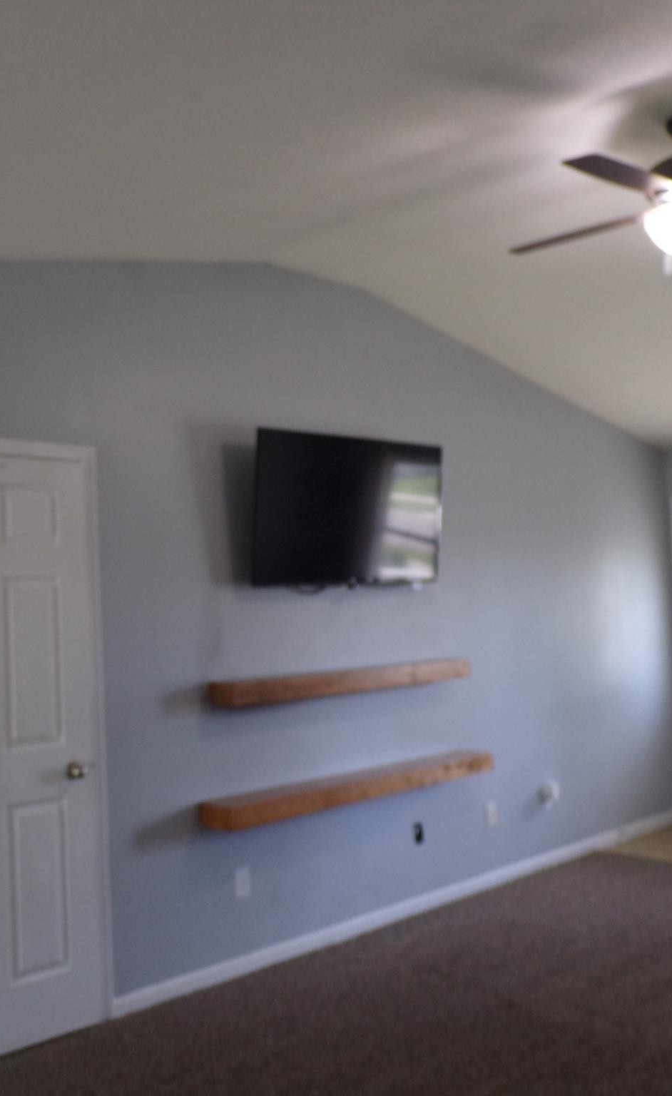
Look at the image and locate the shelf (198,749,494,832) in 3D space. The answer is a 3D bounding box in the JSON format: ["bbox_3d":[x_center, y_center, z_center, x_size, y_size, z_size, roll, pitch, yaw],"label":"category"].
[{"bbox_3d":[0.117,1.061,4.512,1.610,0.088,0.210,1,-6,-43],"label":"shelf"}]

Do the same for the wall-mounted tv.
[{"bbox_3d":[0.076,-0.162,4.539,1.125,0.655,0.060,1,2,-44],"label":"wall-mounted tv"}]

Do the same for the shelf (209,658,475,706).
[{"bbox_3d":[0.073,0.594,4.560,1.465,0.087,0.160,1,-6,-43],"label":"shelf"}]

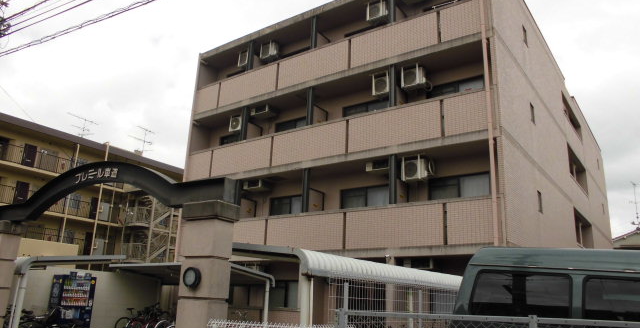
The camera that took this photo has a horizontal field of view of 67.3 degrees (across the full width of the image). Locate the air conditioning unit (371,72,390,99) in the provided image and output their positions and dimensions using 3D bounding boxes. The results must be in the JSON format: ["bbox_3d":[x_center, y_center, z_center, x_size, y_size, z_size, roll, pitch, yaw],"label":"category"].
[{"bbox_3d":[1.937,-2.306,14.117,0.700,0.610,0.310,-9,-20,35],"label":"air conditioning unit"}]

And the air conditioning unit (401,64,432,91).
[{"bbox_3d":[2.705,-2.445,13.598,0.730,0.610,0.310,-9,-20,35],"label":"air conditioning unit"}]

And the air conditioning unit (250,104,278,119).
[{"bbox_3d":[-2.005,-1.888,17.106,0.770,0.340,0.380,-9,-20,35],"label":"air conditioning unit"}]

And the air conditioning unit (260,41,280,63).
[{"bbox_3d":[-1.867,-4.160,17.846,0.790,0.560,0.310,-9,-20,35],"label":"air conditioning unit"}]

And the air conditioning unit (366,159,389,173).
[{"bbox_3d":[1.785,0.123,13.726,0.790,0.270,0.440,-9,-20,35],"label":"air conditioning unit"}]

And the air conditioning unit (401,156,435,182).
[{"bbox_3d":[2.592,0.174,12.850,0.730,0.610,0.310,-9,-20,35],"label":"air conditioning unit"}]

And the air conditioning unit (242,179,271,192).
[{"bbox_3d":[-2.190,0.771,16.539,0.790,0.270,0.440,-9,-20,35],"label":"air conditioning unit"}]

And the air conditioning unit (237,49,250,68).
[{"bbox_3d":[-2.705,-3.984,18.279,0.720,0.610,0.310,-9,-20,35],"label":"air conditioning unit"}]

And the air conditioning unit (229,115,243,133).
[{"bbox_3d":[-2.952,-1.466,17.783,0.730,0.590,0.310,-9,-20,35],"label":"air conditioning unit"}]

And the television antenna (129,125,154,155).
[{"bbox_3d":[-14.926,-1.903,40.299,1.000,2.400,2.400,-7,-19,30],"label":"television antenna"}]

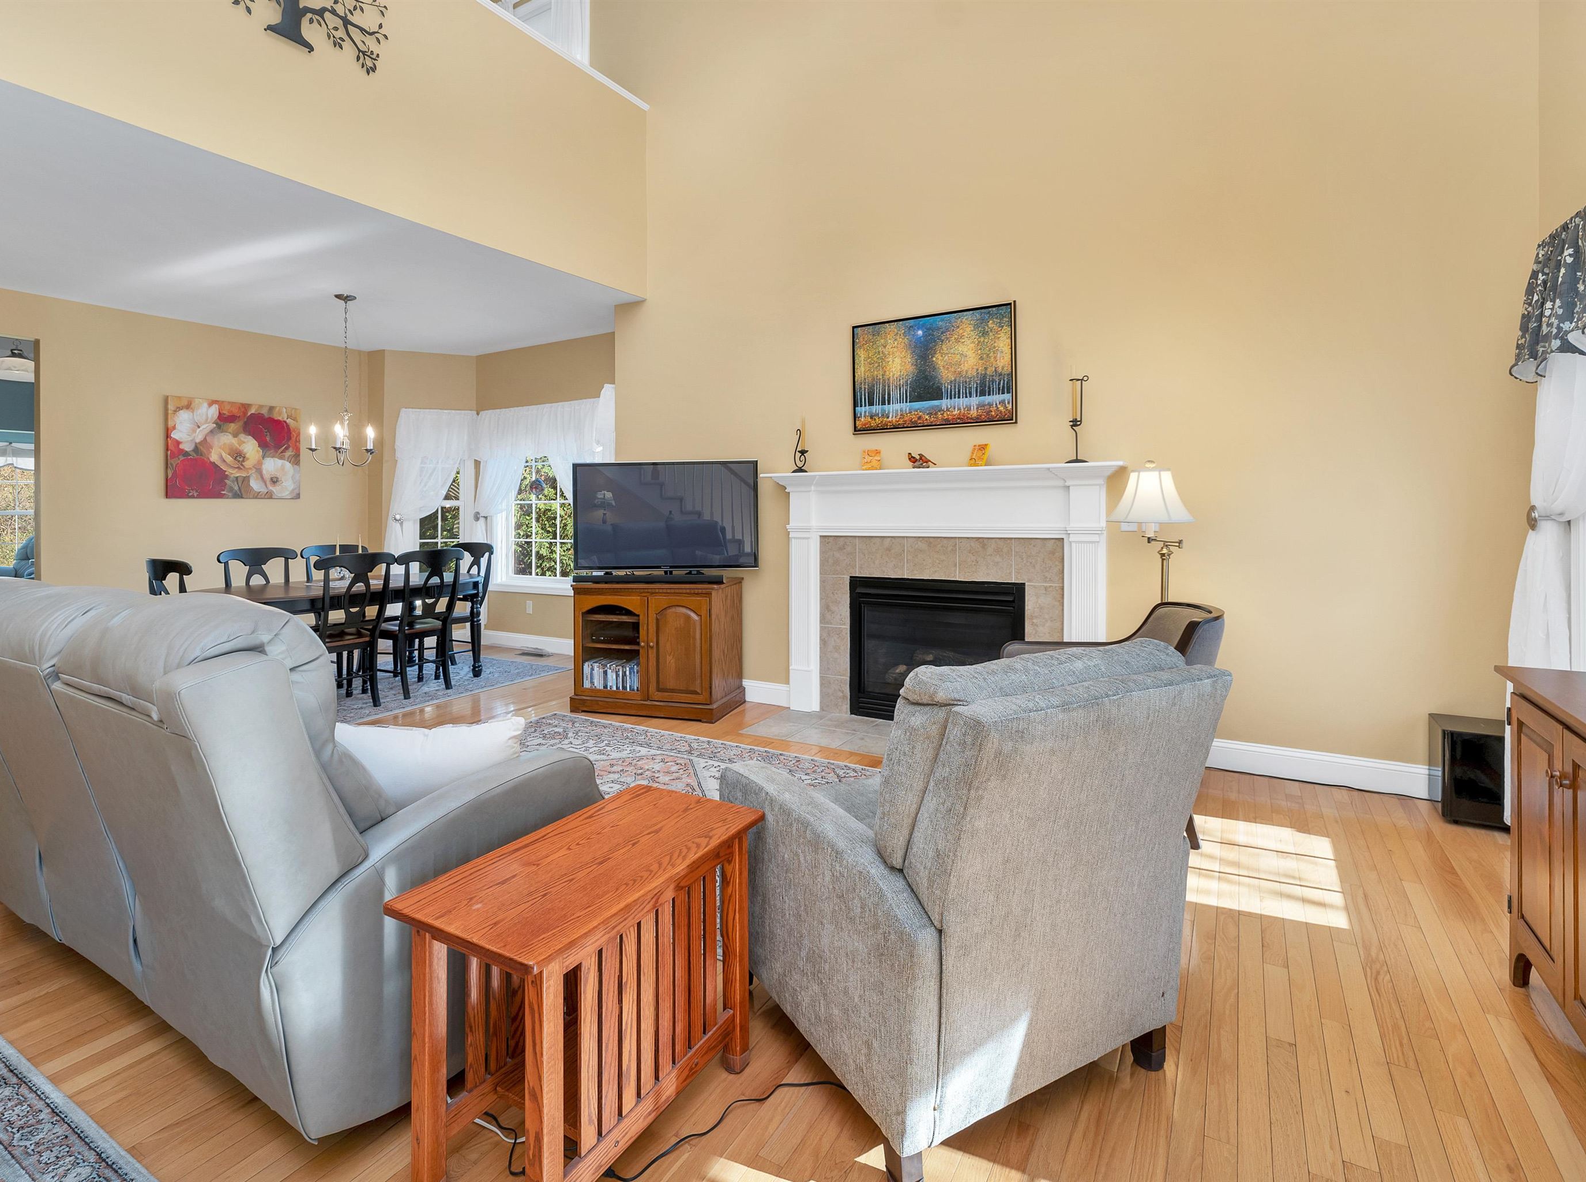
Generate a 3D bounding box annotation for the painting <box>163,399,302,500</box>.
[{"bbox_3d":[-4.531,-1.144,5.633,0.040,0.775,0.890,3,6,32],"label":"painting"}]

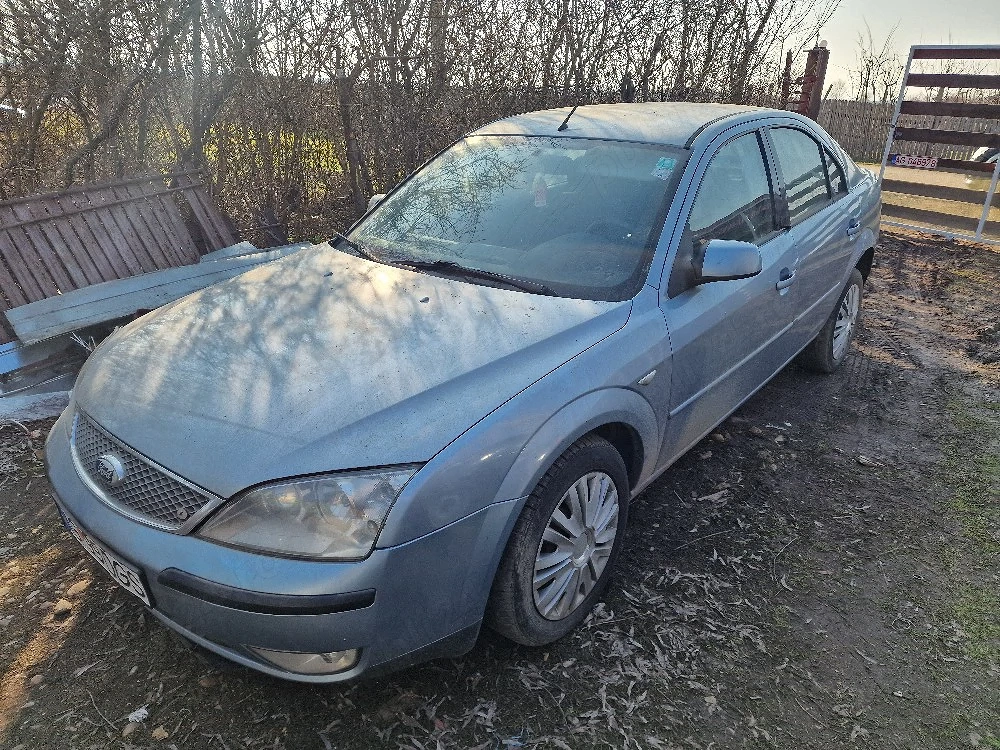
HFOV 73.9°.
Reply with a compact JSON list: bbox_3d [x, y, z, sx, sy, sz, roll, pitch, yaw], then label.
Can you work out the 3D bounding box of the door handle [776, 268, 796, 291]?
[{"bbox_3d":[1.167,-0.392,2.696,0.055,0.050,0.215,18,28,37],"label":"door handle"}]

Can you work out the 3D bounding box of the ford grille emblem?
[{"bbox_3d":[-0.993,0.237,1.683,0.145,0.060,0.025,18,13,37],"label":"ford grille emblem"}]

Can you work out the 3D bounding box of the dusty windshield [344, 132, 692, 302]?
[{"bbox_3d":[-0.006,-0.659,2.574,1.460,0.170,0.910,18,58,37],"label":"dusty windshield"}]

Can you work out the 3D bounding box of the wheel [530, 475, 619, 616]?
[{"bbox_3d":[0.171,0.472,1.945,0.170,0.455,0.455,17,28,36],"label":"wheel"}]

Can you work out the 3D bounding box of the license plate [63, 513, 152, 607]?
[{"bbox_3d":[-1.037,0.445,1.713,0.520,0.110,0.025,18,28,37],"label":"license plate"}]

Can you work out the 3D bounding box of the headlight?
[{"bbox_3d":[-0.421,0.278,1.508,0.490,0.195,0.220,6,23,14],"label":"headlight"}]

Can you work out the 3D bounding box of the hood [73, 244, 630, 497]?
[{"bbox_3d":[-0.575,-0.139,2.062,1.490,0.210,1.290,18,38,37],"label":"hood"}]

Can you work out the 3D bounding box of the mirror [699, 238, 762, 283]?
[{"bbox_3d":[0.759,-0.371,2.179,0.205,0.145,0.125,18,28,37],"label":"mirror"}]

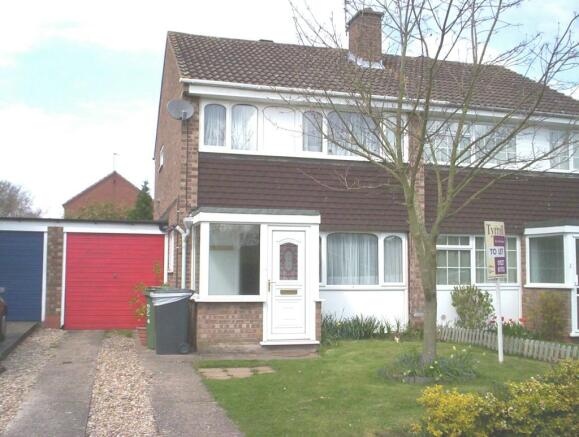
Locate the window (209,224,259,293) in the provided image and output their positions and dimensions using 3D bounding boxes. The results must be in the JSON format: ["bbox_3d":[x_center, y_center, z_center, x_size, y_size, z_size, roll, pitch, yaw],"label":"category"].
[{"bbox_3d":[-0.951,0.705,10.914,0.944,1.251,0.100,2,-5,-16],"label":"window"}]

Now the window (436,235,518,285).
[{"bbox_3d":[3.947,0.894,13.573,2.242,1.122,0.100,2,-5,-16],"label":"window"}]

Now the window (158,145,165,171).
[{"bbox_3d":[-3.140,-1.493,15.750,0.100,0.550,1.000,2,-5,-16],"label":"window"}]

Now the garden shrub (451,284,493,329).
[{"bbox_3d":[3.678,1.807,12.769,0.910,0.944,0.800,2,-5,-16],"label":"garden shrub"}]

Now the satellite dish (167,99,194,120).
[{"bbox_3d":[-1.959,-1.959,11.450,0.470,0.400,0.300,2,-5,-21],"label":"satellite dish"}]

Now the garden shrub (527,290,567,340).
[{"bbox_3d":[5.188,1.981,12.826,0.831,1.017,0.700,2,-5,-16],"label":"garden shrub"}]

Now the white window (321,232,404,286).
[{"bbox_3d":[1.368,0.830,12.834,2.100,1.111,0.100,2,-5,-16],"label":"white window"}]

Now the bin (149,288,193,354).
[{"bbox_3d":[-1.986,1.714,10.737,0.710,1.080,0.580,2,-5,-16],"label":"bin"}]

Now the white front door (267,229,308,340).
[{"bbox_3d":[-0.032,1.142,11.146,0.788,1.984,0.100,2,-5,-16],"label":"white front door"}]

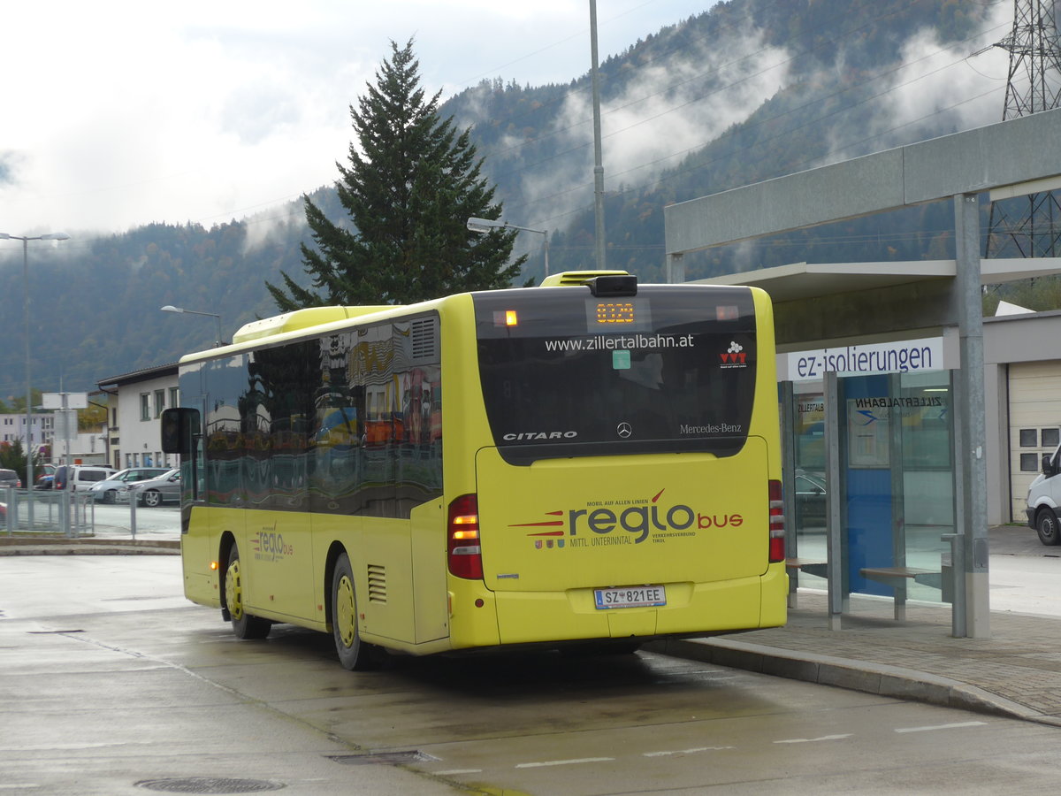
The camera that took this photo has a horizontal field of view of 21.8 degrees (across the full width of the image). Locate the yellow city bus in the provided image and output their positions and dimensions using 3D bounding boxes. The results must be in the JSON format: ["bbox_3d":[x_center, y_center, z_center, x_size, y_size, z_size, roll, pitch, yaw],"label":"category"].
[{"bbox_3d":[-0.962,0.704,24.774,2.600,3.070,10.500,-2,-1,-18],"label":"yellow city bus"}]

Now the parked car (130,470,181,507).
[{"bbox_3d":[-13.920,3.545,109.500,4.500,1.490,1.800,-1,-1,-26],"label":"parked car"}]

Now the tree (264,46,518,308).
[{"bbox_3d":[-4.410,-4.100,92.000,9.400,15.700,9.400,-1,-1,0],"label":"tree"}]

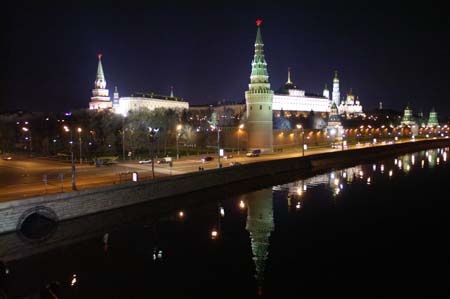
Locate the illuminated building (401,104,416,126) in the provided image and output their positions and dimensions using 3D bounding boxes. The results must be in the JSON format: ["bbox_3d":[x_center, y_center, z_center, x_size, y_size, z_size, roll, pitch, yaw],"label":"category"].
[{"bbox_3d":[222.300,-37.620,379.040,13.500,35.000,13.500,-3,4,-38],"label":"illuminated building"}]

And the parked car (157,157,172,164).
[{"bbox_3d":[-19.870,3.720,103.300,5.000,2.300,2.000,-3,4,-39],"label":"parked car"}]

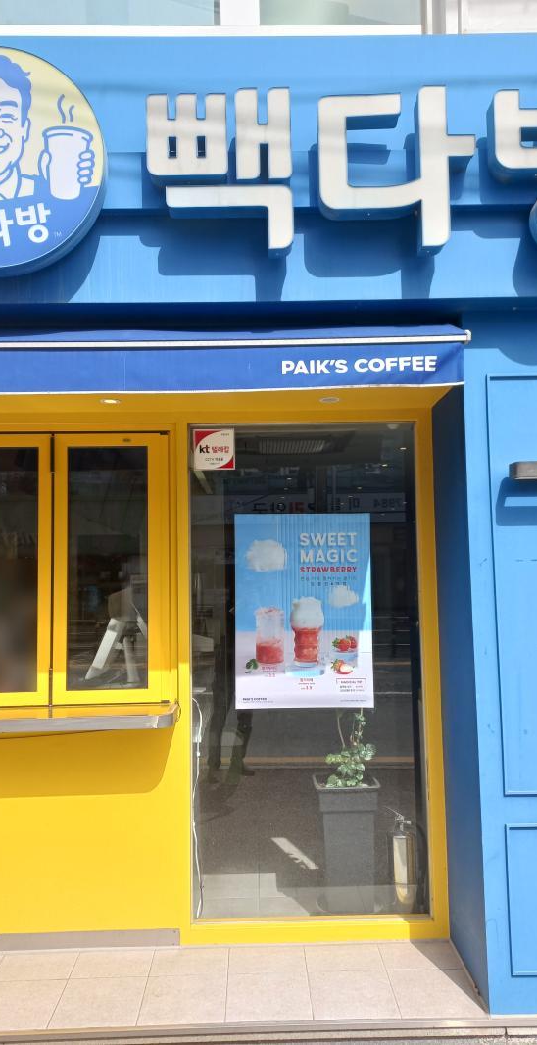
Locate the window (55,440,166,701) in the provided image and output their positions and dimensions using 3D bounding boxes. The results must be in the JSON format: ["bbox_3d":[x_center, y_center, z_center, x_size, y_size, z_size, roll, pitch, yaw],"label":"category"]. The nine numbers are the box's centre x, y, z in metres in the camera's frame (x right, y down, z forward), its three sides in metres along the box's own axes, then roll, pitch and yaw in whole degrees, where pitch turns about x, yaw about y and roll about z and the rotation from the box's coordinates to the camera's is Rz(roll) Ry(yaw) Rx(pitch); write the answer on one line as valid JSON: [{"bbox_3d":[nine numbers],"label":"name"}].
[{"bbox_3d":[-0.669,0.190,3.237,0.497,1.155,0.060,-1,-4,-1],"label":"window"}]

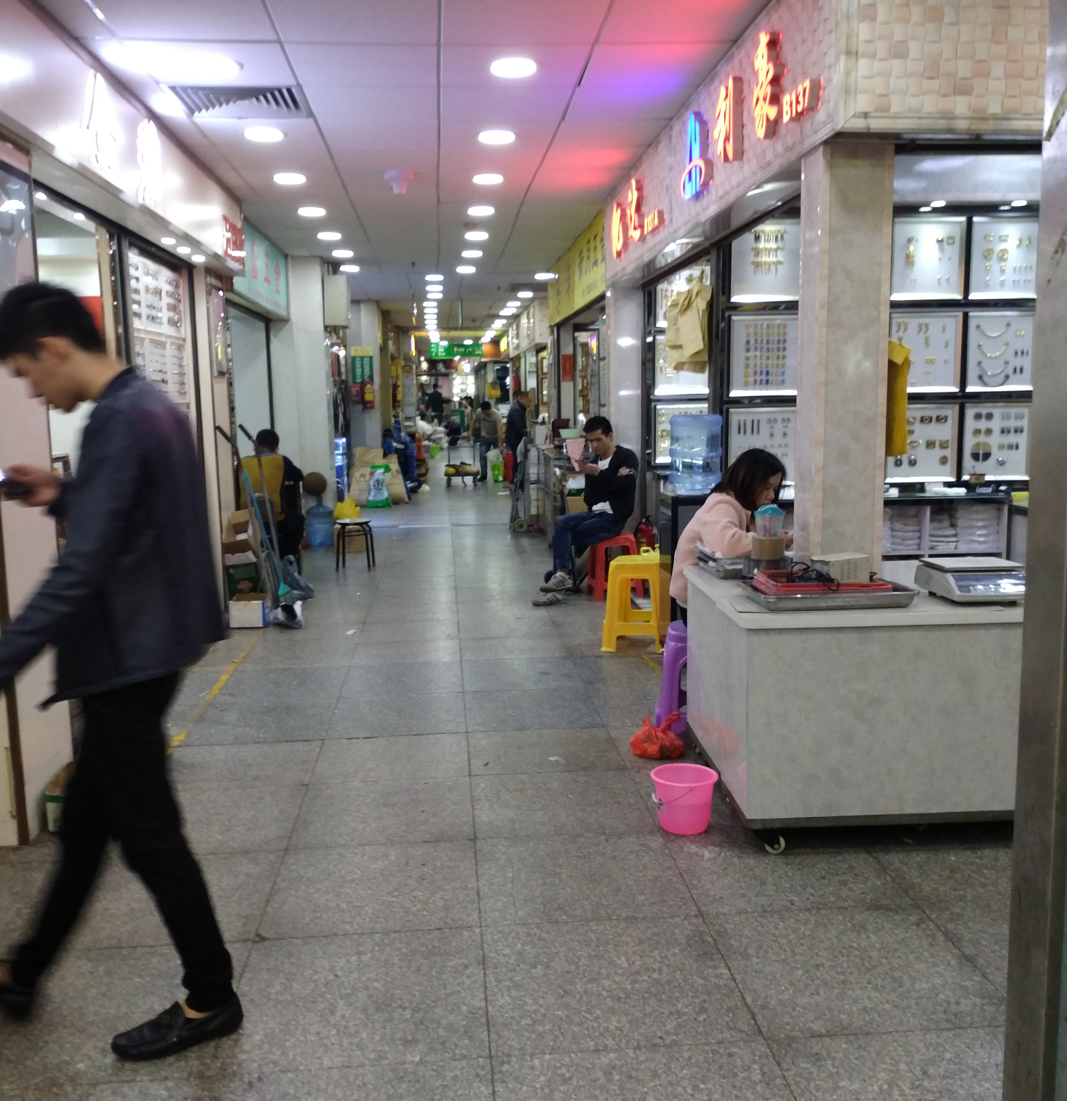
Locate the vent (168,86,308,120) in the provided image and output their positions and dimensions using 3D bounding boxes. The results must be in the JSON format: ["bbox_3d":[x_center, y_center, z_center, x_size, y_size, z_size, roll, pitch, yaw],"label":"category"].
[{"bbox_3d":[-1.359,-2.108,5.368,0.600,0.040,0.600,-2,8,-4],"label":"vent"}]

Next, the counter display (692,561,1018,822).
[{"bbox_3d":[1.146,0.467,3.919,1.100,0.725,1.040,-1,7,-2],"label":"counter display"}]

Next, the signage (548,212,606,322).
[{"bbox_3d":[0.378,-2.537,10.673,0.070,0.610,4.350,-2,8,-4],"label":"signage"}]

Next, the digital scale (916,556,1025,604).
[{"bbox_3d":[1.385,0.093,3.552,0.290,0.110,0.320,-1,7,-2],"label":"digital scale"}]

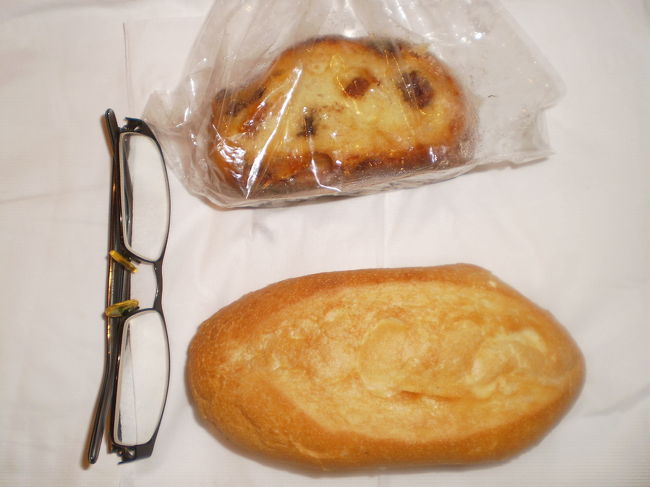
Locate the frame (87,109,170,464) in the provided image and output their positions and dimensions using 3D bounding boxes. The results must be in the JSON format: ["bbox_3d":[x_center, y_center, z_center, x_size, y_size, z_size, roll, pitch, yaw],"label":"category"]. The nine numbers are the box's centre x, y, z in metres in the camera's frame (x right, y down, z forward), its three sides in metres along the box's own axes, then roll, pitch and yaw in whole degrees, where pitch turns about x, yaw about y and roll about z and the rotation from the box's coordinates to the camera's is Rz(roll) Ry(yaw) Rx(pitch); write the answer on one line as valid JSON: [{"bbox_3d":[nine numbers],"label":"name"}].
[{"bbox_3d":[-0.076,0.015,0.264,0.028,0.027,0.136,-3,81,10],"label":"frame"}]

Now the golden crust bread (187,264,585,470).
[{"bbox_3d":[0.022,0.046,0.247,0.147,0.049,0.074,-2,81,0],"label":"golden crust bread"}]

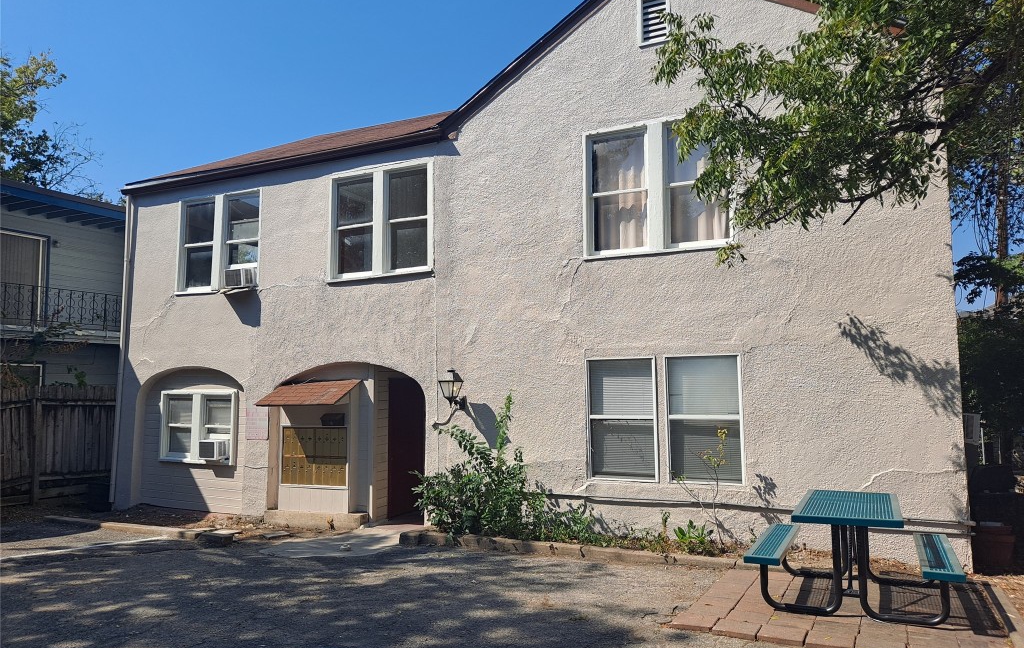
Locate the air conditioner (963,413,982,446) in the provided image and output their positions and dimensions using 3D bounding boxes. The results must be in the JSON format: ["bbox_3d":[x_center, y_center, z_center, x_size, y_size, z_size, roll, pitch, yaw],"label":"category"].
[{"bbox_3d":[5.004,1.197,8.313,0.450,0.340,0.460,-4,-8,26],"label":"air conditioner"}]

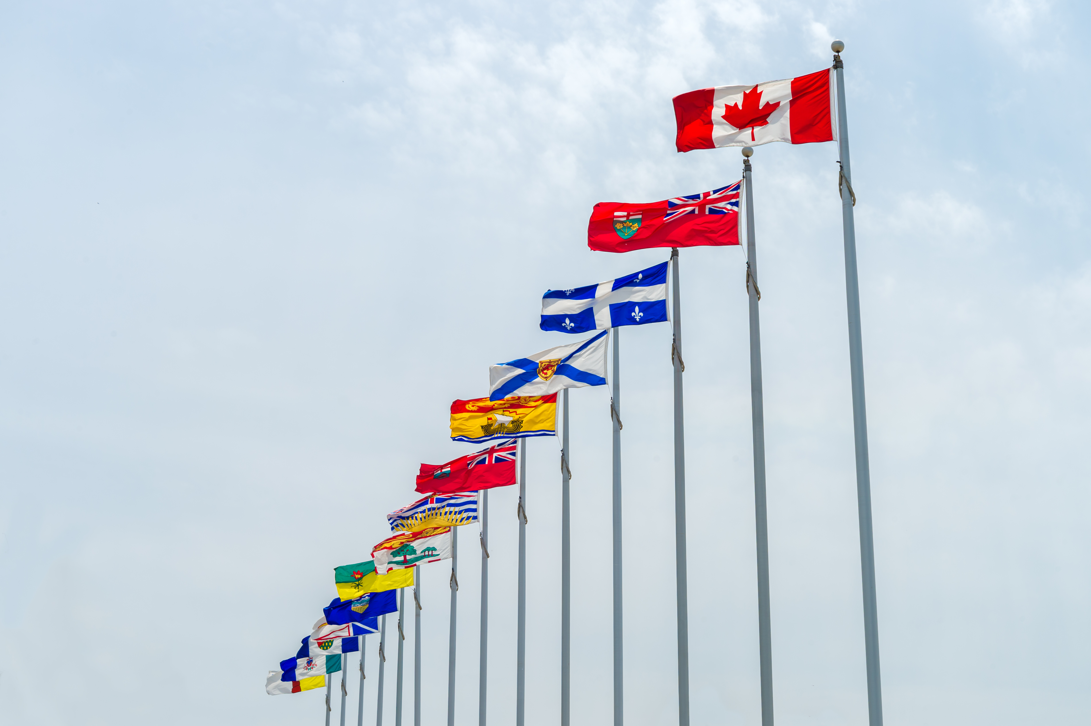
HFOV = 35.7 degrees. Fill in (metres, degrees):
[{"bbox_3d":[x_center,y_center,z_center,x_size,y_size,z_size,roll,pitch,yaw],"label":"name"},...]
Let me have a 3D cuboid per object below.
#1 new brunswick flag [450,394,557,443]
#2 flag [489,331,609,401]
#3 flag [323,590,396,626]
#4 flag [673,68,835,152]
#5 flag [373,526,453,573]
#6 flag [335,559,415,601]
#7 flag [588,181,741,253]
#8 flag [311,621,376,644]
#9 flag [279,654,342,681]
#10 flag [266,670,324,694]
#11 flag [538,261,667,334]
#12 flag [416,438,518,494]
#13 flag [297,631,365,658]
[{"bbox_3d":[-0.687,0.858,28.474,1.783,0.970,0.330,-2,-21,-1],"label":"new brunswick flag"},{"bbox_3d":[0.059,0.047,26.239,1.800,1.050,0.340,0,-20,0],"label":"flag"},{"bbox_3d":[-4.393,5.631,40.425,1.764,1.030,0.330,-8,-21,-3],"label":"flag"},{"bbox_3d":[2.305,-2.769,18.760,1.800,0.980,0.320,0,-20,0],"label":"flag"},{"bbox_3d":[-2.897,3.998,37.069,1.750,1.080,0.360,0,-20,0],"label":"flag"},{"bbox_3d":[-3.830,4.727,38.015,1.782,1.050,0.330,-8,-21,-3],"label":"flag"},{"bbox_3d":[1.491,-1.833,21.351,1.840,0.960,0.320,0,-20,0],"label":"flag"},{"bbox_3d":[-5.361,6.846,45.201,1.800,1.050,0.360,0,-20,0],"label":"flag"},{"bbox_3d":[-6.585,8.355,47.650,1.730,1.010,0.330,-7,-21,-3],"label":"flag"},{"bbox_3d":[-7.894,9.834,53.518,1.820,1.000,0.340,0,-20,0],"label":"flag"},{"bbox_3d":[0.829,-0.936,23.730,1.780,0.980,0.320,0,-20,0],"label":"flag"},{"bbox_3d":[-1.426,1.860,30.846,1.848,0.990,0.330,-5,-21,-2],"label":"flag"},{"bbox_3d":[-5.792,7.326,45.288,1.660,0.970,0.330,-5,-21,-2],"label":"flag"}]

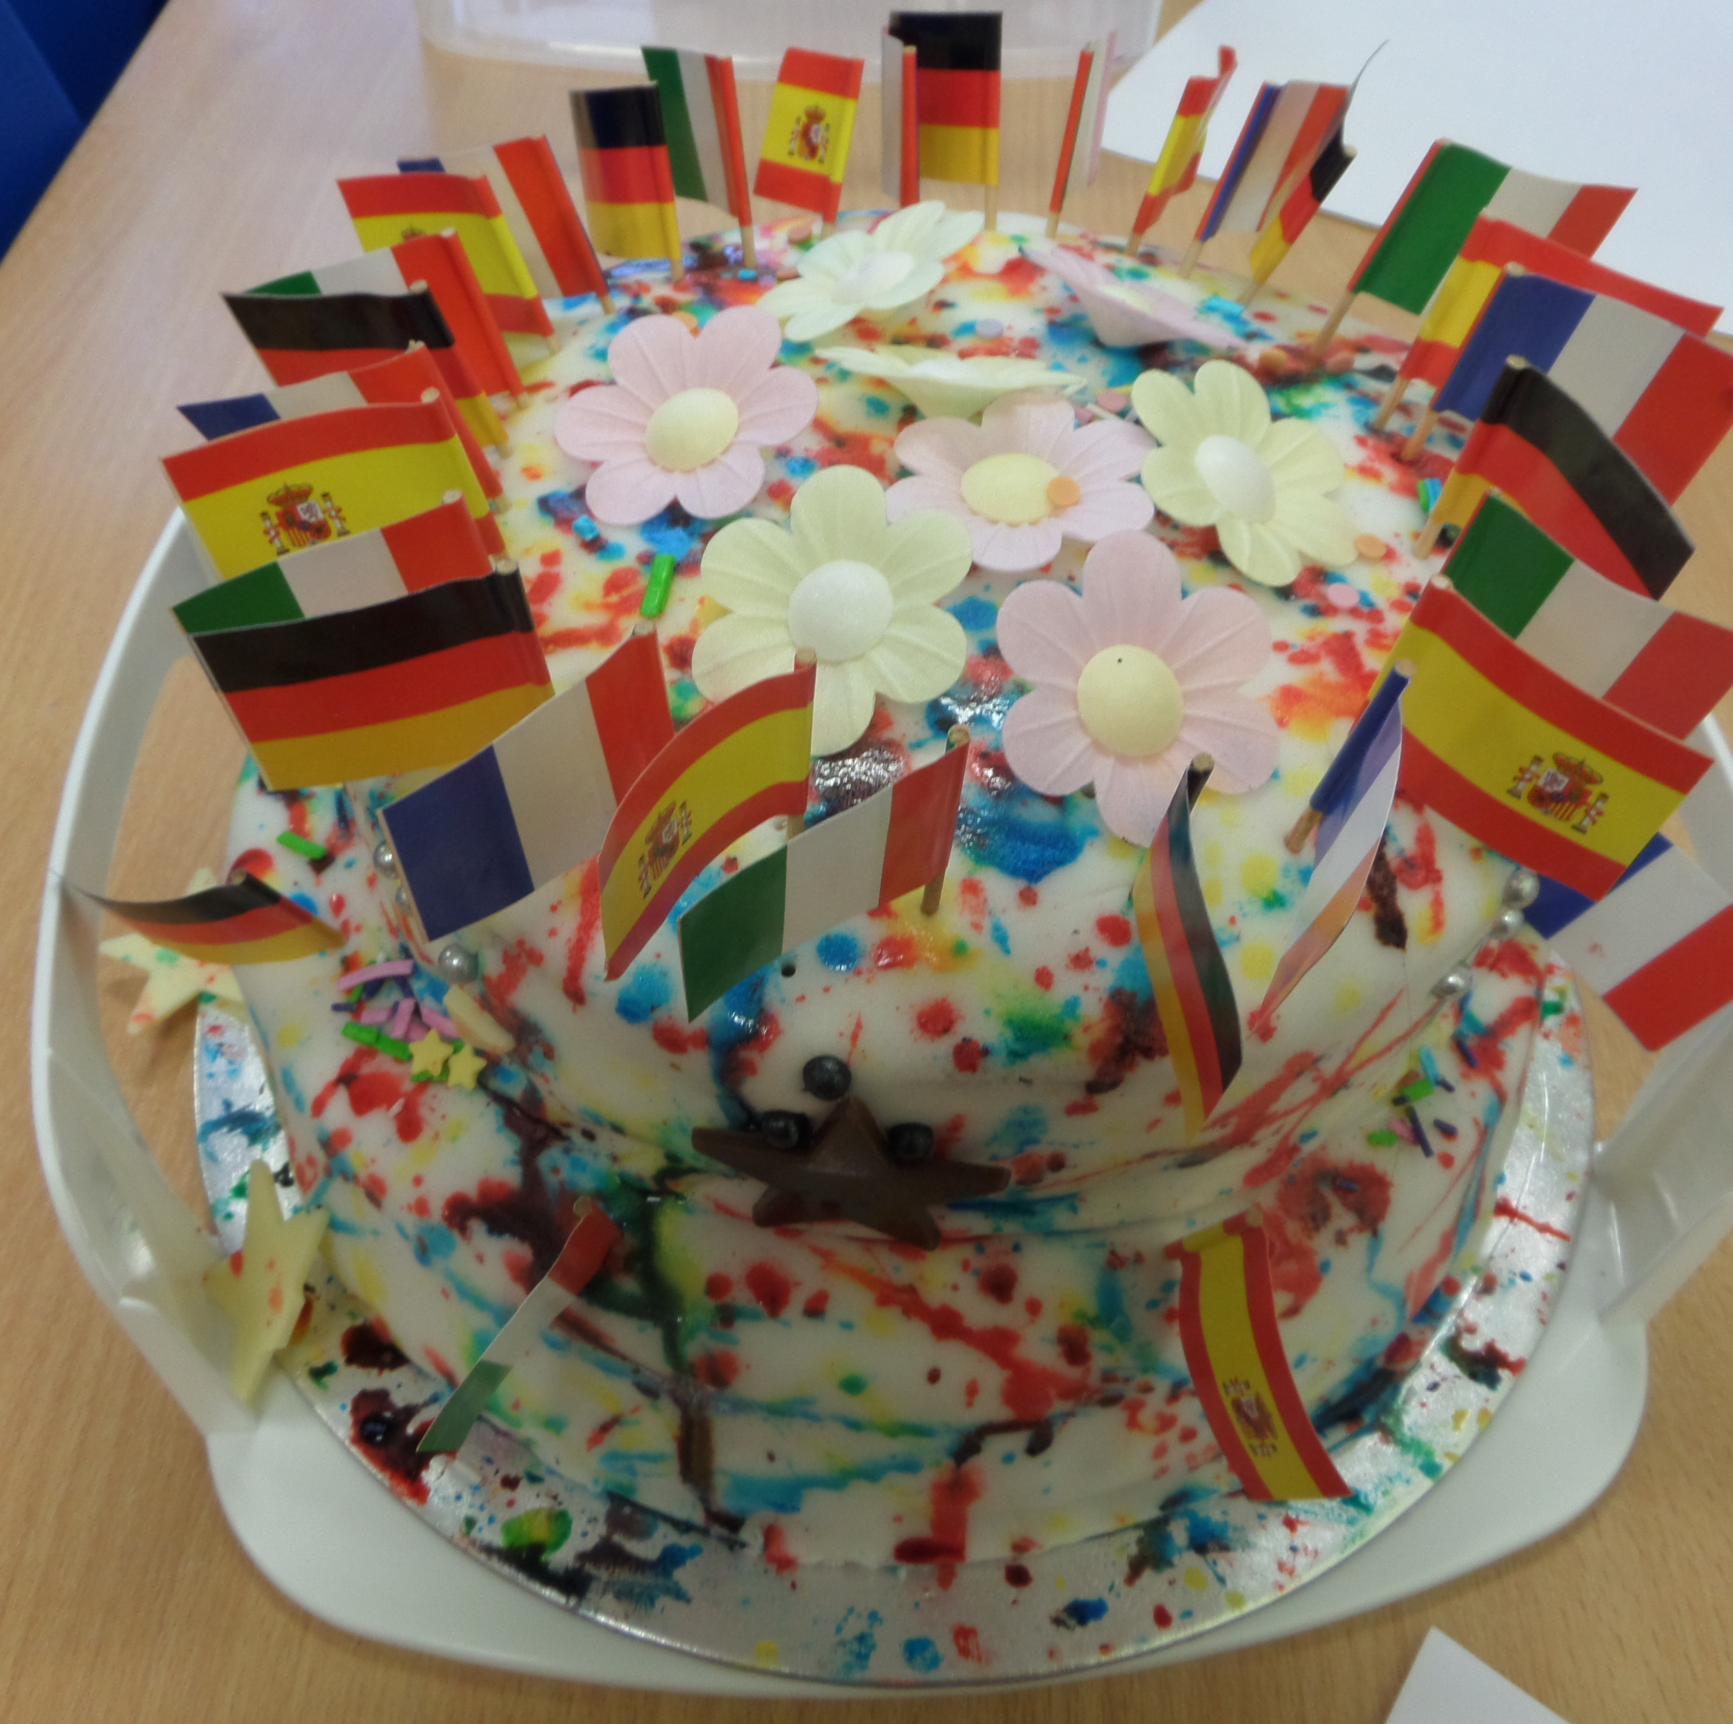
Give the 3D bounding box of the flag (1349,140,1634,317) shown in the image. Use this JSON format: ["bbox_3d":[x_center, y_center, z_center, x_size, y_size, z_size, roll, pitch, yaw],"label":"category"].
[{"bbox_3d":[0.094,-0.092,0.238,0.034,0.025,0.005,5,54,-15],"label":"flag"}]

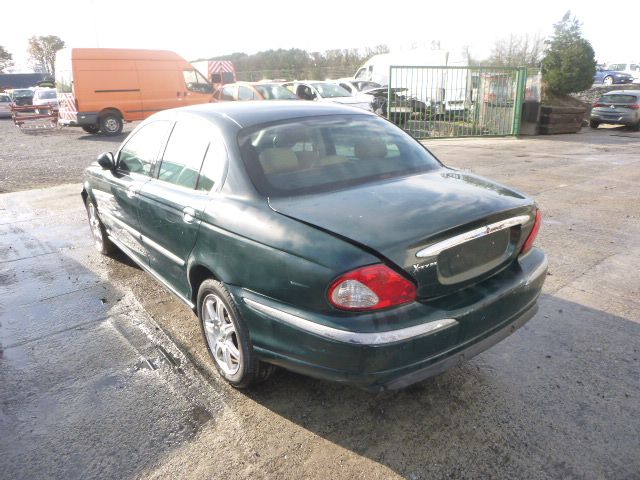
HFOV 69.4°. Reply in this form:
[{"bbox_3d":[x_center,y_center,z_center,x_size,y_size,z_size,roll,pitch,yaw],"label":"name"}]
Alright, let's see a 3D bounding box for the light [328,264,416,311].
[{"bbox_3d":[0.215,0.187,1.848,0.400,0.220,0.200,-9,21,-25],"label":"light"}]

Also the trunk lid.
[{"bbox_3d":[0.497,-0.091,2.415,1.240,0.380,0.860,-15,23,-36],"label":"trunk lid"}]

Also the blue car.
[{"bbox_3d":[19.305,-11.543,32.319,1.760,1.430,4.300,-12,22,-31],"label":"blue car"}]

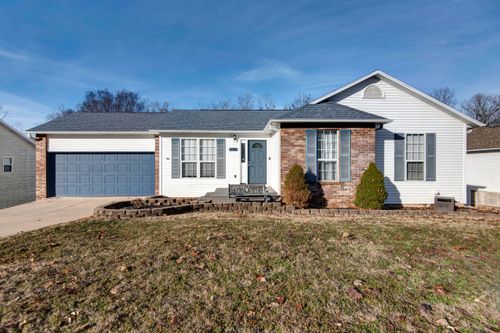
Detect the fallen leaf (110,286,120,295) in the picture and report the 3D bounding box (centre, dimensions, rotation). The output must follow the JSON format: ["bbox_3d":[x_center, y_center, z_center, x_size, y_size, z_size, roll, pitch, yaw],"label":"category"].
[{"bbox_3d":[-1.573,1.450,2.597,0.103,0.035,0.088,0,0,0],"label":"fallen leaf"}]

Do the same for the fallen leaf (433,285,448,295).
[{"bbox_3d":[2.246,1.450,2.618,0.166,0.035,0.128,0,0,0],"label":"fallen leaf"}]

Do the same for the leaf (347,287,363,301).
[{"bbox_3d":[1.193,1.450,2.536,0.161,0.038,0.185,0,0,0],"label":"leaf"}]

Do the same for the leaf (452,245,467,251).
[{"bbox_3d":[3.750,1.450,3.976,0.221,0.035,0.169,0,0,0],"label":"leaf"}]

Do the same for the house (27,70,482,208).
[{"bbox_3d":[-0.650,-1.050,12.800,19.000,5.200,10.200,0,0,0],"label":"house"}]

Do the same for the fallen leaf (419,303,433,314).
[{"bbox_3d":[1.792,1.450,2.268,0.126,0.035,0.118,0,0,0],"label":"fallen leaf"}]

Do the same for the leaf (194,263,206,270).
[{"bbox_3d":[-0.718,1.450,3.220,0.153,0.035,0.154,0,0,0],"label":"leaf"}]

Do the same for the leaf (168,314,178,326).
[{"bbox_3d":[-0.720,1.450,2.091,0.083,0.036,0.095,0,0,0],"label":"leaf"}]

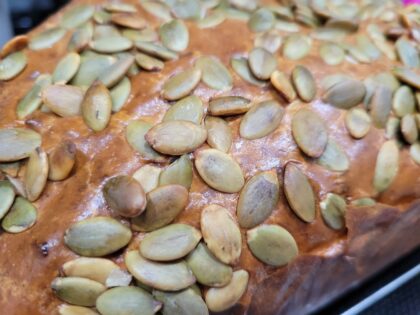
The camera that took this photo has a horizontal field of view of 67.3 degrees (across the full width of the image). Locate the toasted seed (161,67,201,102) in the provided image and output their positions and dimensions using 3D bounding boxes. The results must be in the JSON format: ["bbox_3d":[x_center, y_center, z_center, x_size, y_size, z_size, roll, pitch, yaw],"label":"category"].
[{"bbox_3d":[-0.007,-0.019,0.083,0.008,0.003,0.014,25,59,23],"label":"toasted seed"}]

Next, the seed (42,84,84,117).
[{"bbox_3d":[-0.037,-0.015,0.082,0.014,0.003,0.008,16,75,4],"label":"seed"}]

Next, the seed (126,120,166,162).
[{"bbox_3d":[-0.015,-0.004,0.076,0.008,0.003,0.014,-35,74,-22],"label":"seed"}]

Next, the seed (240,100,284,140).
[{"bbox_3d":[0.014,-0.010,0.084,0.016,0.003,0.008,-39,74,-21],"label":"seed"}]

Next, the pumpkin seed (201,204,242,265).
[{"bbox_3d":[0.003,0.018,0.074,0.008,0.003,0.015,-22,79,-8],"label":"pumpkin seed"}]

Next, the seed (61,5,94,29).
[{"bbox_3d":[-0.043,-0.046,0.103,0.008,0.003,0.014,28,65,14],"label":"seed"}]

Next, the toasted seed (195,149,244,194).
[{"bbox_3d":[0.002,0.003,0.074,0.014,0.003,0.008,36,77,5],"label":"toasted seed"}]

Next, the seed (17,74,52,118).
[{"bbox_3d":[-0.050,-0.017,0.090,0.006,0.003,0.015,13,66,10],"label":"seed"}]

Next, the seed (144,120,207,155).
[{"bbox_3d":[-0.009,-0.005,0.078,0.015,0.003,0.009,-2,66,-3],"label":"seed"}]

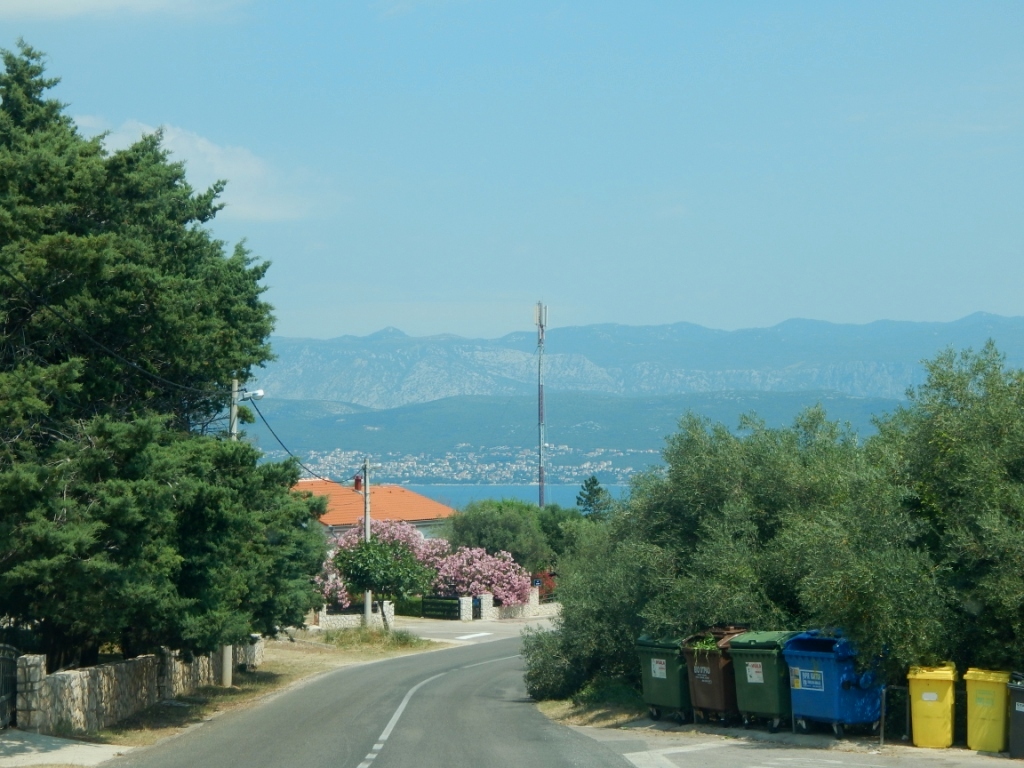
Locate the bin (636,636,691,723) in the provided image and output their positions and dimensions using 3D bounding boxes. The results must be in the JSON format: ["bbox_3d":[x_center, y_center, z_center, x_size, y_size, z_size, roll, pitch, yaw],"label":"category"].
[{"bbox_3d":[2.901,5.066,31.018,1.080,1.440,1.330,5,-8,-32],"label":"bin"}]

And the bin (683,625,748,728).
[{"bbox_3d":[3.565,4.880,29.745,1.080,1.480,1.330,4,-8,-27],"label":"bin"}]

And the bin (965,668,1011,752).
[{"bbox_3d":[6.470,4.390,24.456,0.610,1.080,0.770,-3,-8,25],"label":"bin"}]

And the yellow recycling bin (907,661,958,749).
[{"bbox_3d":[5.787,4.411,24.728,0.610,1.090,0.770,-2,-7,19],"label":"yellow recycling bin"}]

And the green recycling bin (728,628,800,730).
[{"bbox_3d":[4.216,4.734,28.558,1.080,1.460,1.330,5,-8,-32],"label":"green recycling bin"}]

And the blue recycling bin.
[{"bbox_3d":[4.901,4.562,27.320,1.080,1.480,1.330,5,-8,-30],"label":"blue recycling bin"}]

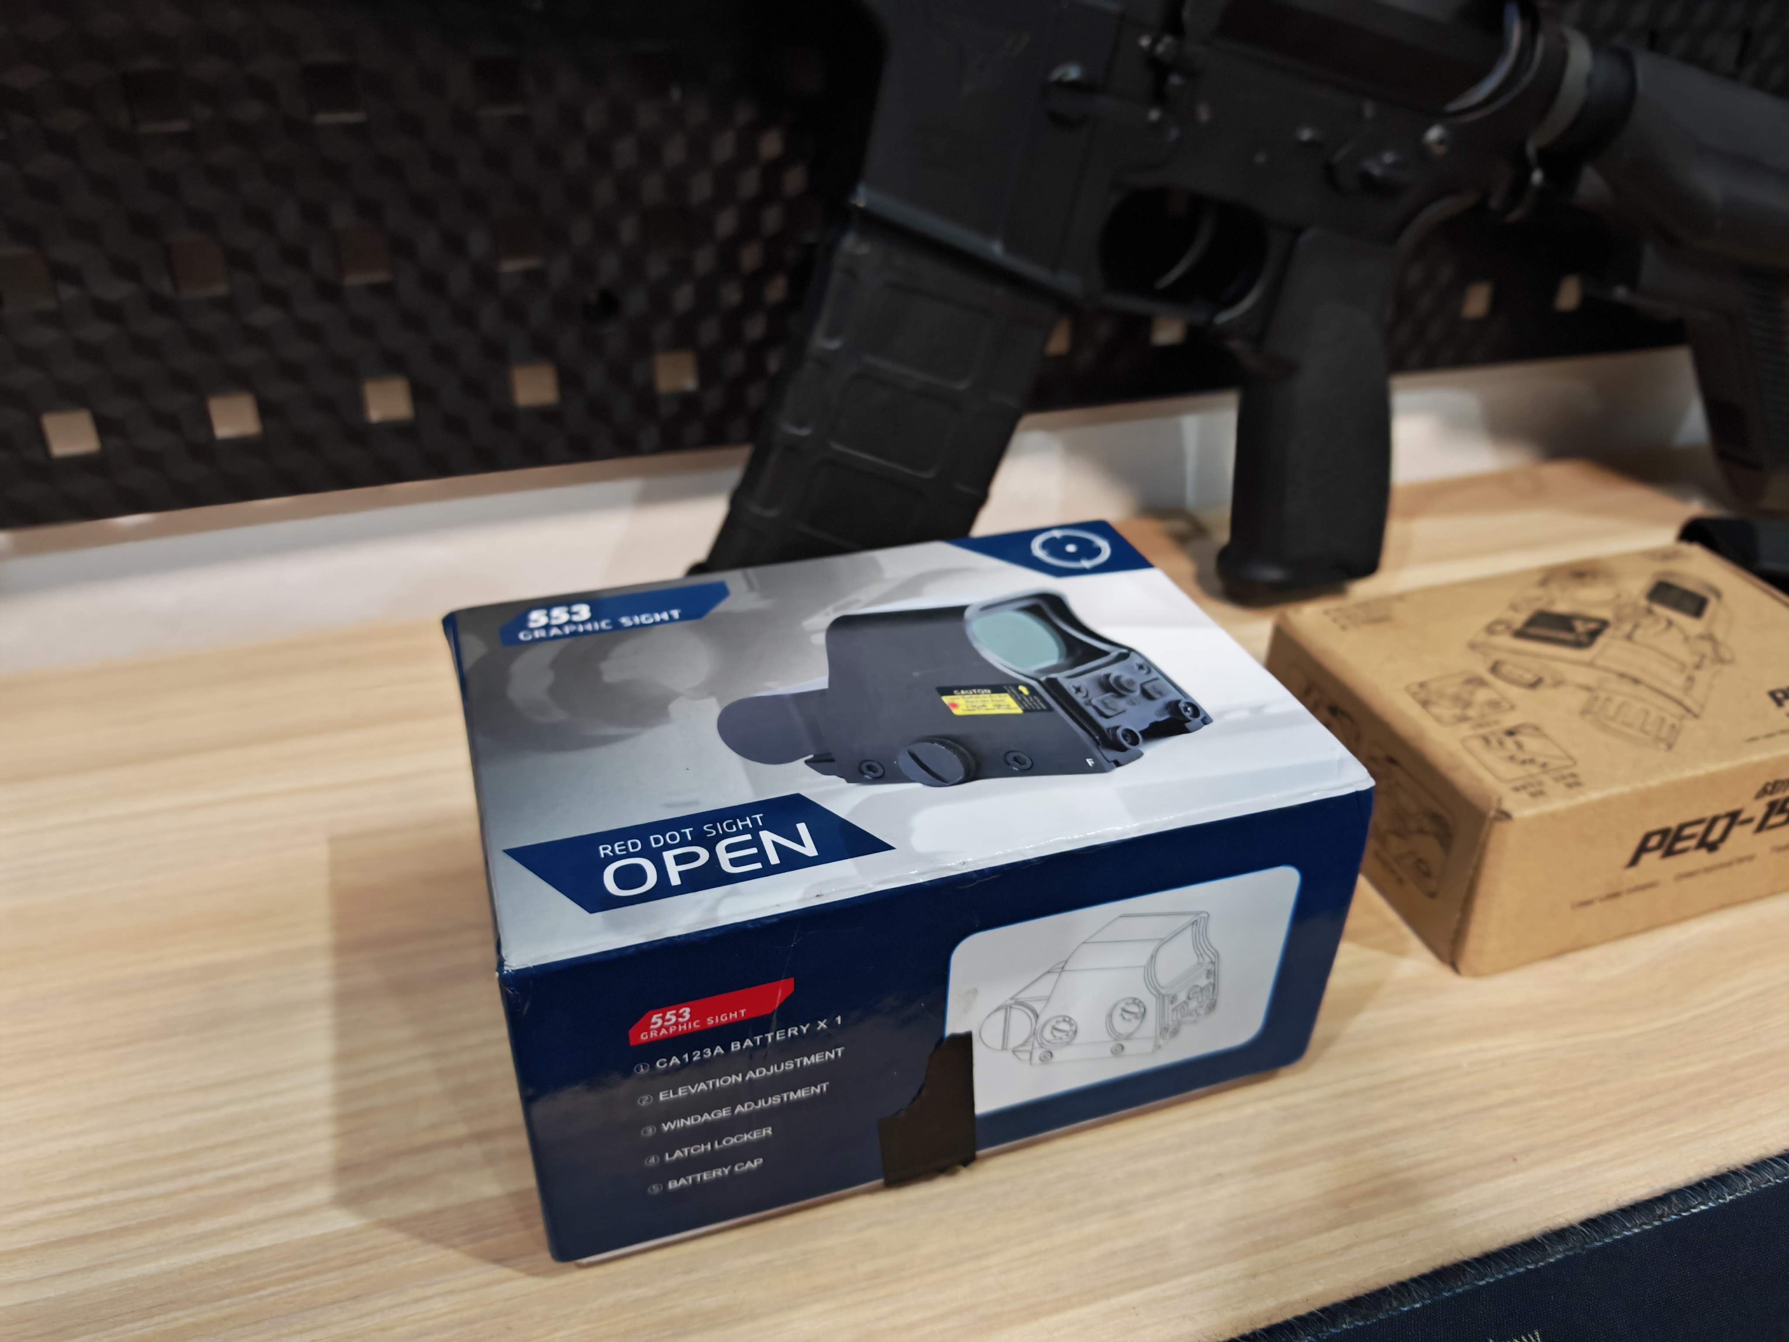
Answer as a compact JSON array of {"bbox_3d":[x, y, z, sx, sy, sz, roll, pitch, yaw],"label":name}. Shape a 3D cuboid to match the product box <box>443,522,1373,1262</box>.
[{"bbox_3d":[-0.004,0.033,0.255,0.147,0.071,0.107,-9,34,-14],"label":"product box"}]

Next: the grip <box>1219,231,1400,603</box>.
[{"bbox_3d":[0.132,-0.082,0.396,0.051,0.113,0.033,-14,35,-11],"label":"grip"}]

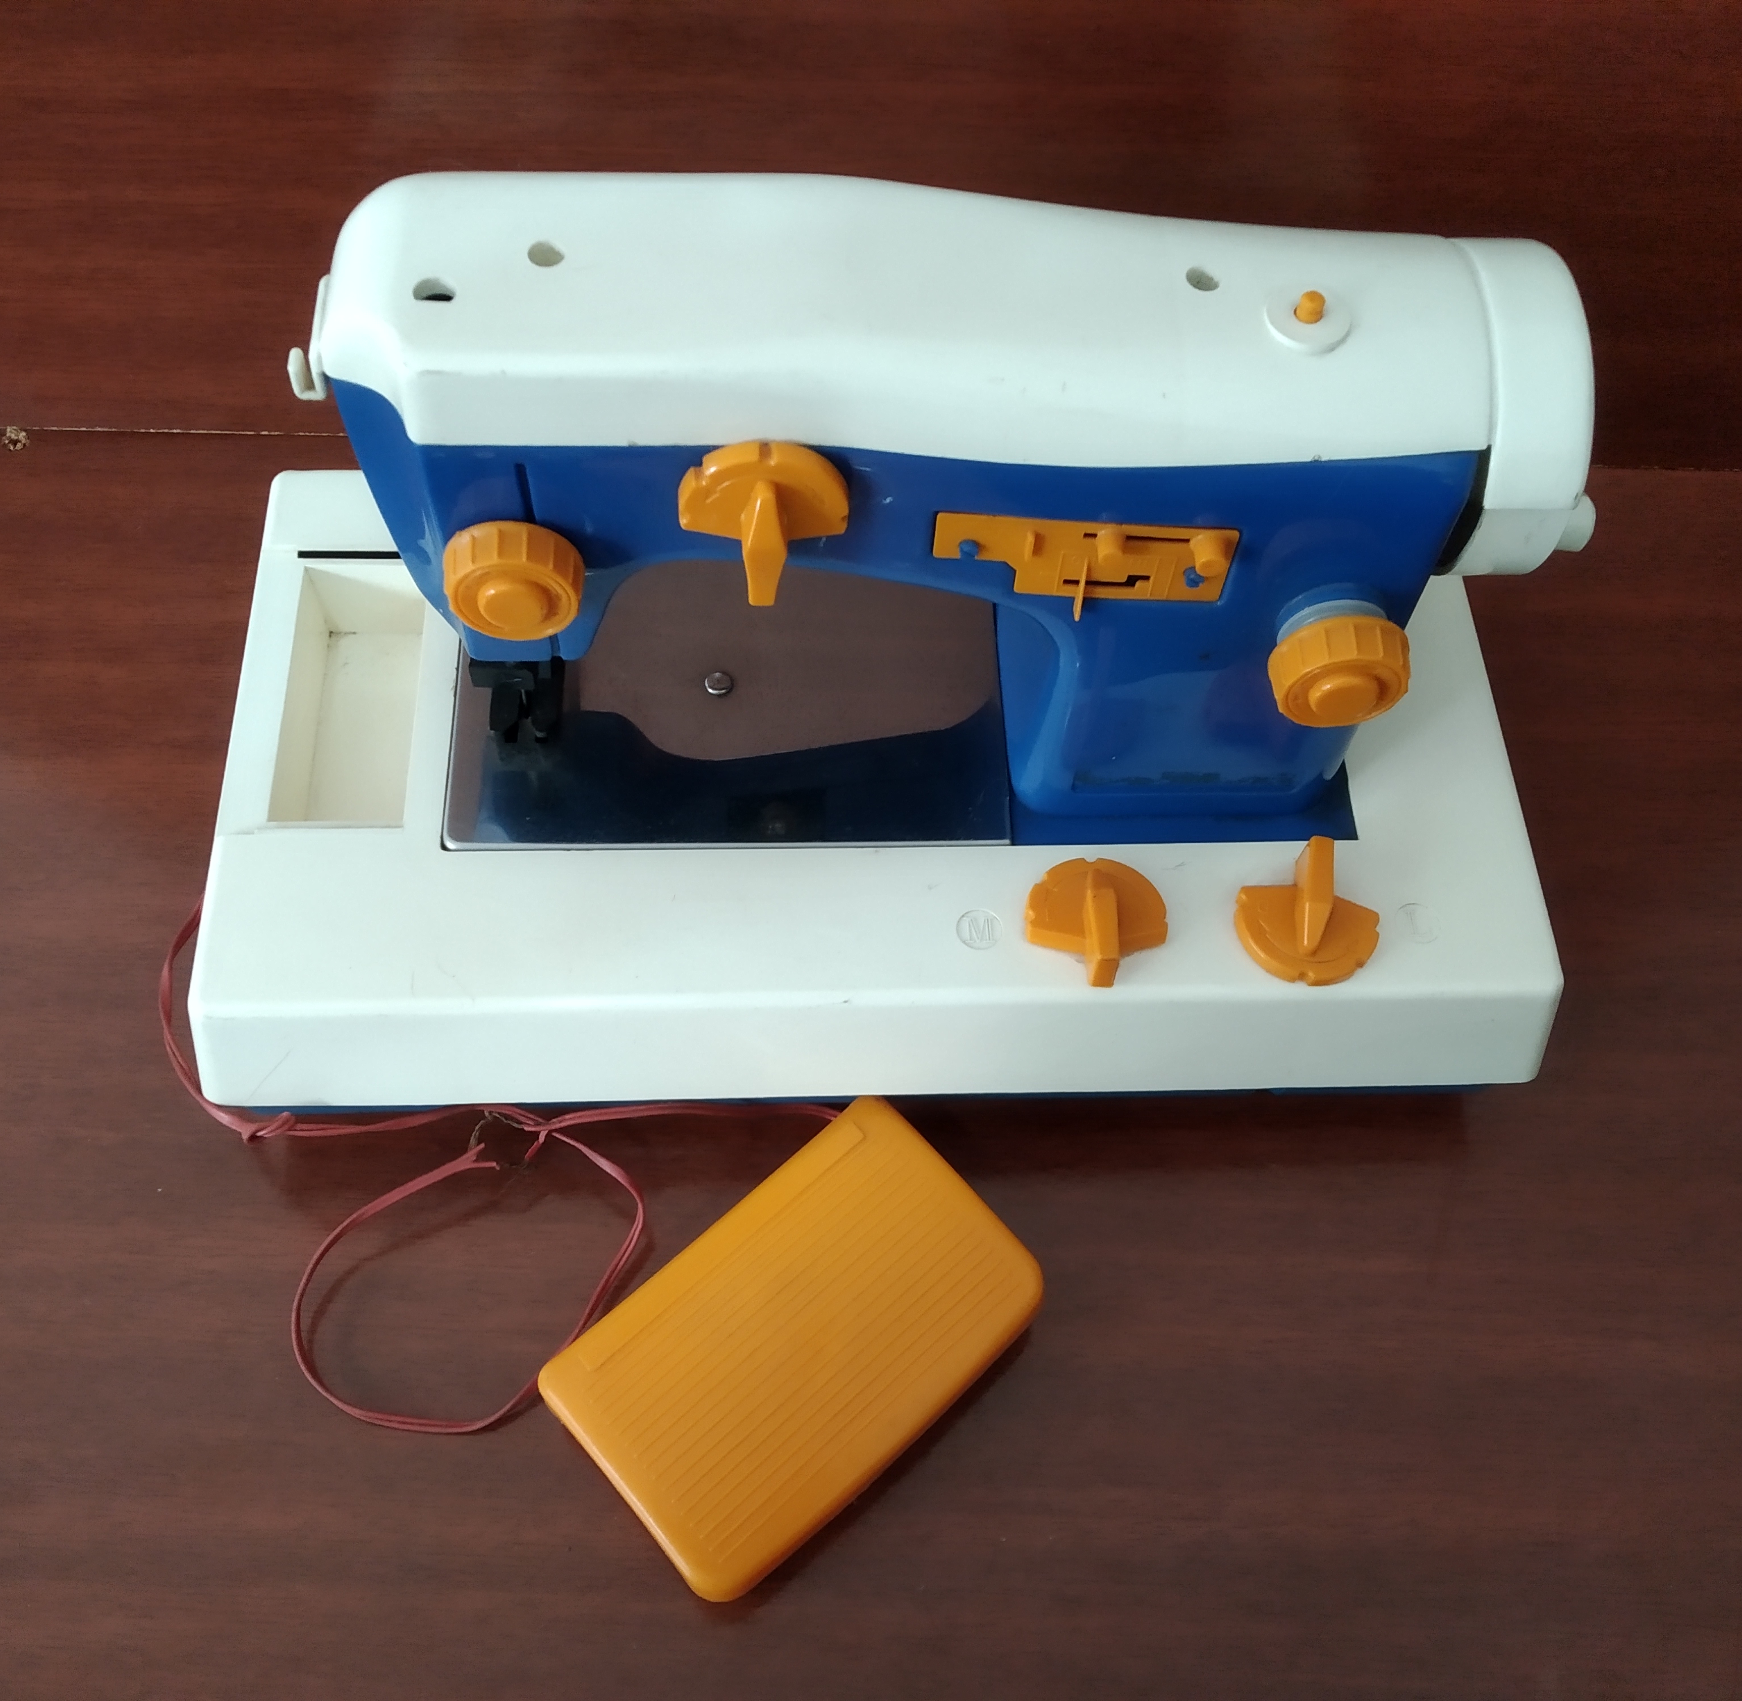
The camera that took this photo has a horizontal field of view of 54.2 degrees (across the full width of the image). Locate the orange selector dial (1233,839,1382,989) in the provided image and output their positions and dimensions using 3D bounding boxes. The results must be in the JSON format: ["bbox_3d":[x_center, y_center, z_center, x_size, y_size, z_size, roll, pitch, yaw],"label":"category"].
[{"bbox_3d":[0.093,0.013,0.359,0.031,0.012,0.030,9,61,1],"label":"orange selector dial"}]

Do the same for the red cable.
[{"bbox_3d":[-0.083,0.061,0.379,0.160,0.017,0.131,0,62,-4],"label":"red cable"}]

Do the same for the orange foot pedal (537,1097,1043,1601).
[{"bbox_3d":[-0.014,0.103,0.359,0.096,0.021,0.062,-38,70,-21],"label":"orange foot pedal"}]

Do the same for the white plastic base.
[{"bbox_3d":[0.002,-0.021,0.400,0.297,0.039,0.151,0,62,-4],"label":"white plastic base"}]

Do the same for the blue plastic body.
[{"bbox_3d":[0.007,-0.062,0.336,0.197,0.114,0.066,0,62,-4],"label":"blue plastic body"}]

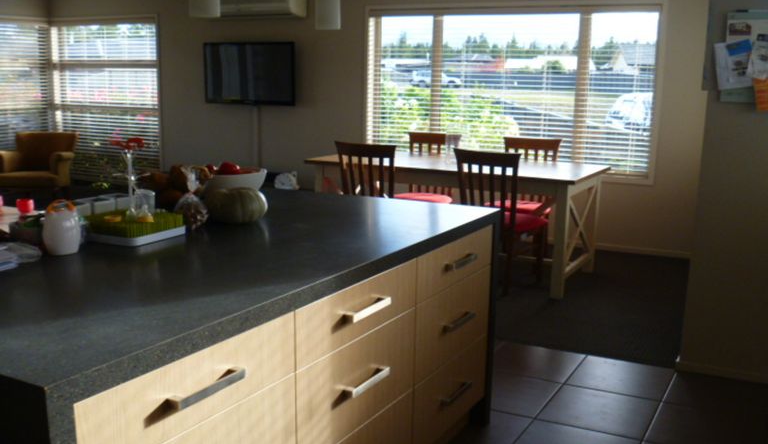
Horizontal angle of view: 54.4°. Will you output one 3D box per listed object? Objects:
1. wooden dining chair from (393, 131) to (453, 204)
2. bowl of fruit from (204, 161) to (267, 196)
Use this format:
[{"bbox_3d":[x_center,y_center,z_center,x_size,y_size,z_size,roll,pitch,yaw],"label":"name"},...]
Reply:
[{"bbox_3d":[0.293,-0.239,6.258,0.490,0.960,0.560,7,12,29],"label":"wooden dining chair"},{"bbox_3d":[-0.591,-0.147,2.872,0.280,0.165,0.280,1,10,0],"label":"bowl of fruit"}]

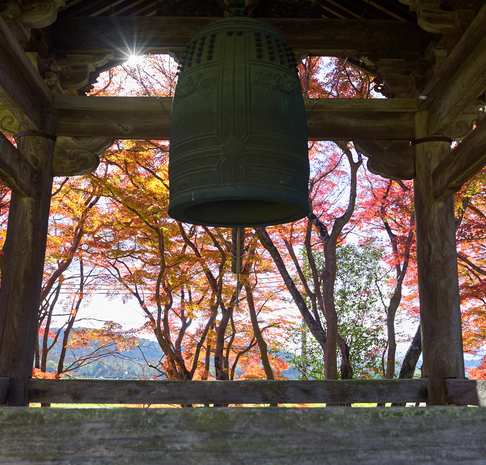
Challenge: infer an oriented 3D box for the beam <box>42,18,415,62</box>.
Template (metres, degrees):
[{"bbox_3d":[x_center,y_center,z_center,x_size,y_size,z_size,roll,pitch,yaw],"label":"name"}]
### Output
[{"bbox_3d":[-0.052,-1.471,5.284,2.883,0.301,0.200,0,-11,-1],"label":"beam"}]

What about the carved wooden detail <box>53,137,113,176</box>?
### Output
[{"bbox_3d":[-1.292,-0.607,5.471,0.497,0.289,0.120,0,-11,-1],"label":"carved wooden detail"}]

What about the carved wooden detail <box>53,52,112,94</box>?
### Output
[{"bbox_3d":[-1.323,-1.306,5.605,0.509,0.298,0.140,0,-11,-1],"label":"carved wooden detail"}]

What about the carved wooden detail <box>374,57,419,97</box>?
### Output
[{"bbox_3d":[1.268,-1.287,5.649,0.384,0.292,0.140,0,-11,-1],"label":"carved wooden detail"}]

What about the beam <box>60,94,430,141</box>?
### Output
[{"bbox_3d":[-0.045,-0.934,5.537,2.981,0.302,0.200,0,-11,-1],"label":"beam"}]

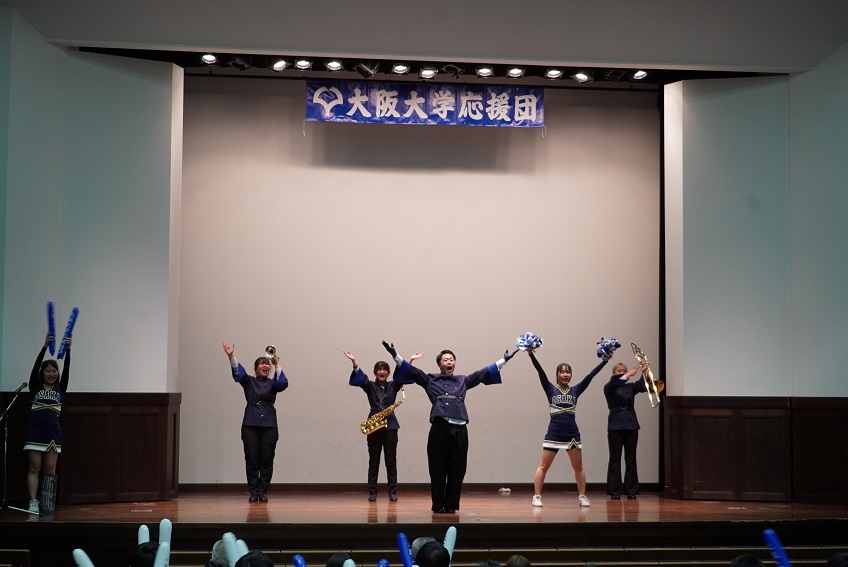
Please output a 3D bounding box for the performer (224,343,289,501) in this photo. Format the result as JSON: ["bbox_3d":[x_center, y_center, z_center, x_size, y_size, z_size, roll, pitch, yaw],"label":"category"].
[{"bbox_3d":[-1.904,1.559,15.450,0.700,1.800,0.480,1,-4,-5],"label":"performer"}]

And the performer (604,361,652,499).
[{"bbox_3d":[2.402,1.719,16.100,0.520,1.600,0.480,1,-4,-9],"label":"performer"}]

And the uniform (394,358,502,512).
[{"bbox_3d":[0.261,1.612,14.550,1.130,1.620,0.420,1,-4,-3],"label":"uniform"}]

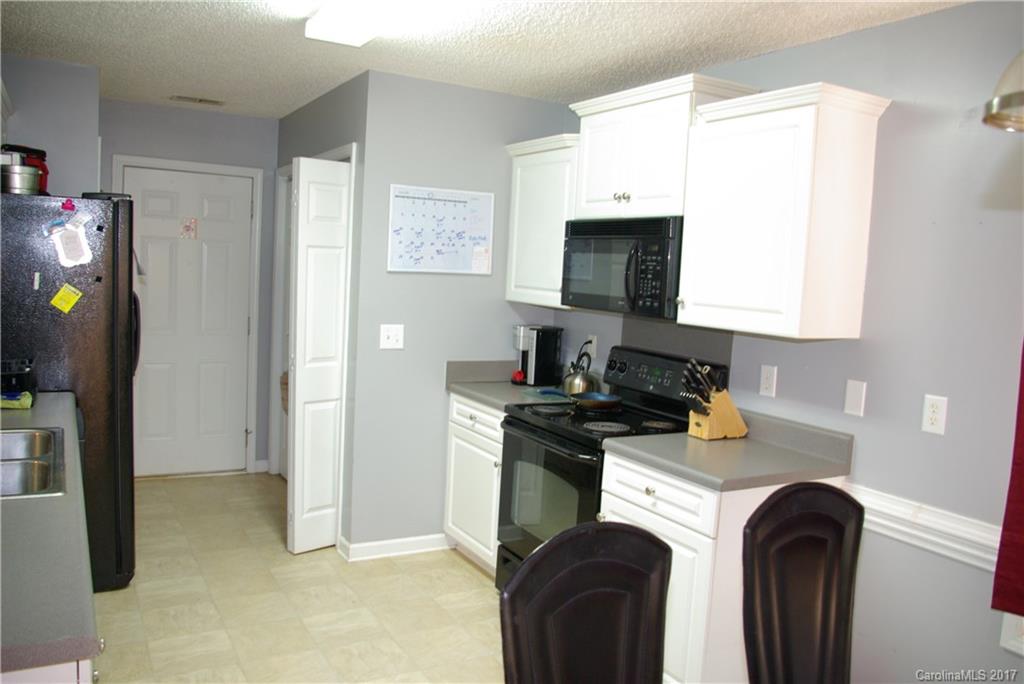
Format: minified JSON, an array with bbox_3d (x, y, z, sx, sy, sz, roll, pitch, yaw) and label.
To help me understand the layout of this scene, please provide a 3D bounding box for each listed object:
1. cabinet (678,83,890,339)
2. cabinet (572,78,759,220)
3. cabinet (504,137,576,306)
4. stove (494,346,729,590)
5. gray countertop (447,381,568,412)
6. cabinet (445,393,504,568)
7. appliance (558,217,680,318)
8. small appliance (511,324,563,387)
[{"bbox_3d":[0.973,-0.455,2.868,0.363,0.830,0.632,0,6,-31],"label":"cabinet"},{"bbox_3d":[0.632,-0.812,3.443,0.366,0.539,0.838,0,6,-31],"label":"cabinet"},{"bbox_3d":[0.270,-0.611,4.061,0.362,0.845,0.612,0,6,-31],"label":"cabinet"},{"bbox_3d":[0.407,0.655,3.502,0.670,1.190,0.765,0,6,-31],"label":"stove"},{"bbox_3d":[0.094,0.285,4.072,0.651,0.042,0.607,0,6,-31],"label":"gray countertop"},{"bbox_3d":[0.077,0.739,4.119,0.631,0.873,0.607,0,6,-31],"label":"cabinet"},{"bbox_3d":[0.593,-0.335,3.479,0.395,0.401,0.753,0,6,-31],"label":"appliance"},{"bbox_3d":[0.146,0.083,4.315,0.245,0.320,0.160,0,6,-31],"label":"small appliance"}]

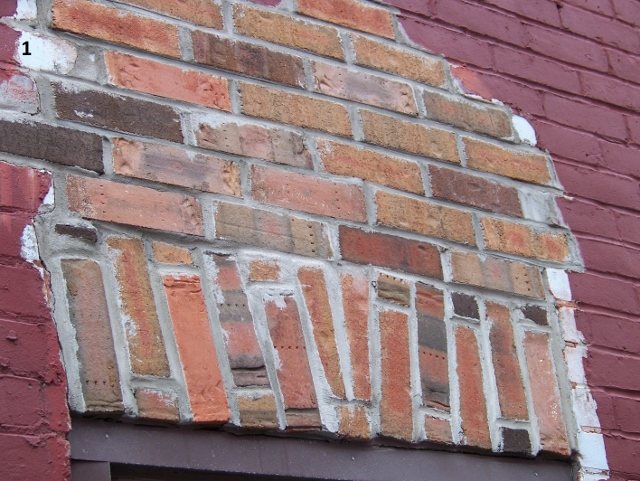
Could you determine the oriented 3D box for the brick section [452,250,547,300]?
[{"bbox_3d":[0.264,0.076,2.646,0.202,0.056,0.092,10,-30,-35],"label":"brick section"}]

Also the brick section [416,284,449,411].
[{"bbox_3d":[0.146,0.180,2.492,0.055,0.203,0.092,18,-34,-31],"label":"brick section"}]

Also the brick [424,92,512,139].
[{"bbox_3d":[0.220,-0.189,2.703,0.192,0.056,0.094,10,-30,-34],"label":"brick"}]

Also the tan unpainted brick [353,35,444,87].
[{"bbox_3d":[0.108,-0.279,2.720,0.199,0.056,0.092,10,-30,-35],"label":"tan unpainted brick"}]

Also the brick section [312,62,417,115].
[{"bbox_3d":[0.044,-0.219,2.548,0.200,0.056,0.093,10,-28,-36],"label":"brick section"}]

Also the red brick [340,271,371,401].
[{"bbox_3d":[0.031,0.158,2.353,0.053,0.199,0.094,14,-33,-32],"label":"red brick"}]

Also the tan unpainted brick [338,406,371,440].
[{"bbox_3d":[0.020,0.271,2.279,0.053,0.044,0.094,13,-32,-33],"label":"tan unpainted brick"}]

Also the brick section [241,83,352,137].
[{"bbox_3d":[-0.061,-0.184,2.530,0.203,0.056,0.092,10,-30,-35],"label":"brick section"}]

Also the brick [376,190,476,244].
[{"bbox_3d":[0.140,-0.015,2.539,0.196,0.056,0.094,10,-30,-34],"label":"brick"}]

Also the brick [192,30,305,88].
[{"bbox_3d":[-0.132,-0.253,2.459,0.199,0.056,0.094,10,-30,-34],"label":"brick"}]

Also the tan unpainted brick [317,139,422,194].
[{"bbox_3d":[0.055,-0.092,2.515,0.197,0.056,0.094,10,-30,-34],"label":"tan unpainted brick"}]

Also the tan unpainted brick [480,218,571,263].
[{"bbox_3d":[0.308,0.019,2.645,0.195,0.055,0.093,10,-28,-36],"label":"tan unpainted brick"}]

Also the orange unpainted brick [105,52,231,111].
[{"bbox_3d":[-0.239,-0.206,2.303,0.203,0.056,0.093,10,-28,-36],"label":"orange unpainted brick"}]

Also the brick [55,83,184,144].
[{"bbox_3d":[-0.304,-0.155,2.265,0.199,0.056,0.094,10,-30,-34],"label":"brick"}]

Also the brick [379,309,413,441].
[{"bbox_3d":[0.081,0.209,2.354,0.057,0.200,0.093,19,-33,-32],"label":"brick"}]

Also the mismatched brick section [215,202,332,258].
[{"bbox_3d":[-0.095,0.004,2.397,0.202,0.056,0.092,10,-30,-35],"label":"mismatched brick section"}]

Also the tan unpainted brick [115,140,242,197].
[{"bbox_3d":[-0.222,-0.082,2.252,0.203,0.056,0.093,10,-28,-36],"label":"tan unpainted brick"}]

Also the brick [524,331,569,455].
[{"bbox_3d":[0.334,0.260,2.598,0.056,0.201,0.092,14,-32,-33],"label":"brick"}]

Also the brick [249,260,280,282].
[{"bbox_3d":[-0.106,0.060,2.275,0.053,0.033,0.093,10,-28,-36],"label":"brick"}]

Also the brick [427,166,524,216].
[{"bbox_3d":[0.223,-0.061,2.615,0.196,0.056,0.093,10,-28,-36],"label":"brick"}]

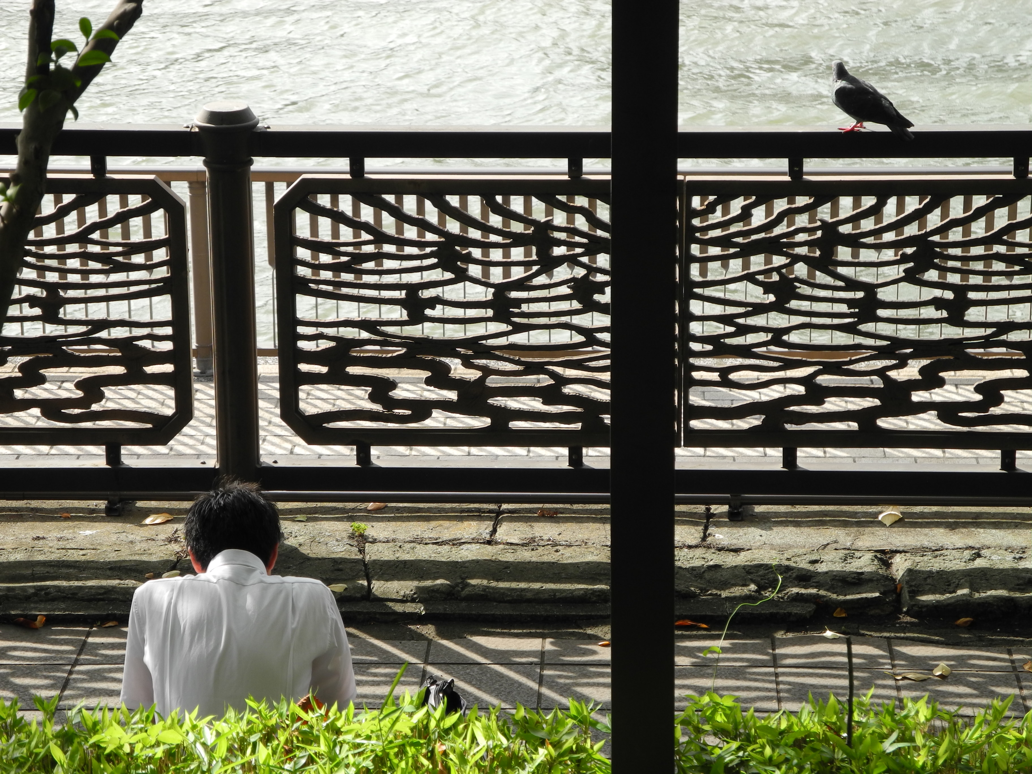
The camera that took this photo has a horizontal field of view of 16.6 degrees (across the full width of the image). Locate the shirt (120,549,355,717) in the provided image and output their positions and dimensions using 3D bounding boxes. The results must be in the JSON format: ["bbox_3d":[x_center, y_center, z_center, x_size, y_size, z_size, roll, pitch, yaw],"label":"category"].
[{"bbox_3d":[-0.578,0.596,7.453,0.490,0.570,0.360,0,18,0],"label":"shirt"}]

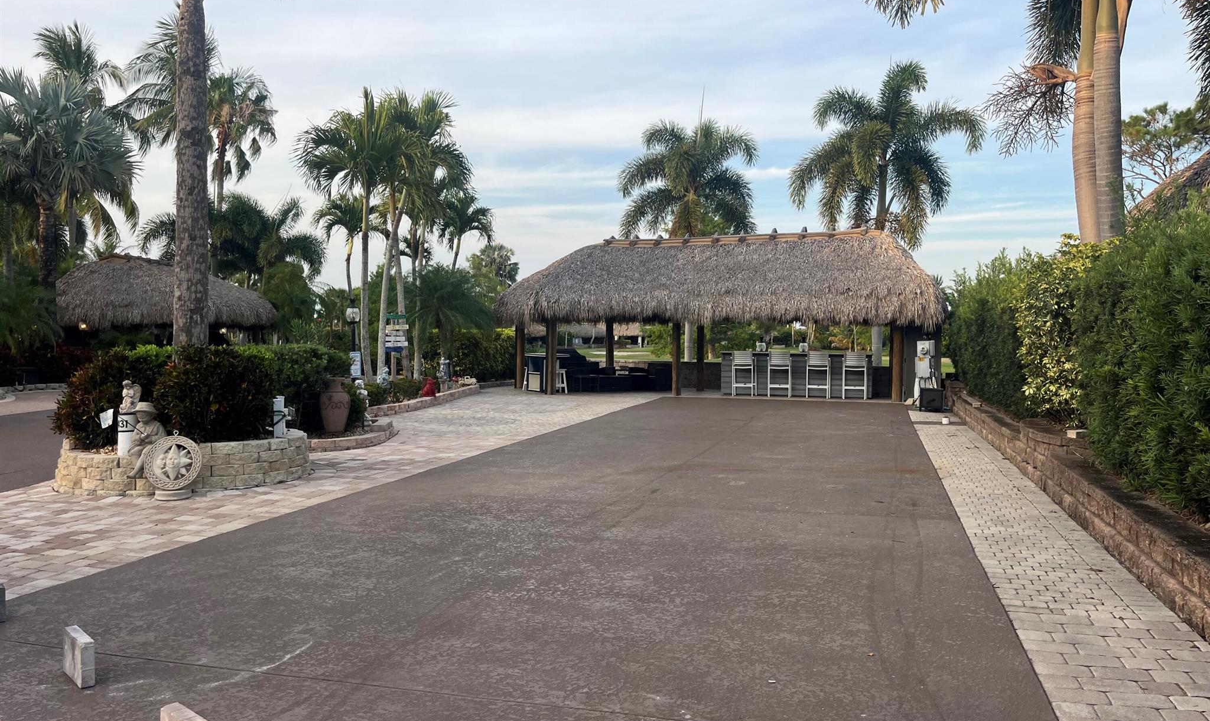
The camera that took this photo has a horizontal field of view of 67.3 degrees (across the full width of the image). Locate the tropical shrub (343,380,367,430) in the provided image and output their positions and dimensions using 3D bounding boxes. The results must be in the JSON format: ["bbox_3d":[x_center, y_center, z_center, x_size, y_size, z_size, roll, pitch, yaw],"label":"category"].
[{"bbox_3d":[-3.604,0.621,13.024,0.500,0.690,0.500,0,2,16],"label":"tropical shrub"}]

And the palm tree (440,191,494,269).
[{"bbox_3d":[-6.220,-3.550,39.912,2.800,7.830,2.800,0,2,16],"label":"palm tree"}]

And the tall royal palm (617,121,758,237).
[{"bbox_3d":[2.730,-3.654,29.905,4.500,8.630,4.500,1,2,19],"label":"tall royal palm"}]

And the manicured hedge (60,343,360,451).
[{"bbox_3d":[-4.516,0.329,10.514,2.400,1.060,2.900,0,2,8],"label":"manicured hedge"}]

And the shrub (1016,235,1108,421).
[{"bbox_3d":[5.644,-0.373,11.194,1.200,2.340,1.300,0,2,16],"label":"shrub"}]

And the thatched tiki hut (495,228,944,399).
[{"bbox_3d":[3.050,-1.224,23.574,10.700,4.150,4.800,1,2,19],"label":"thatched tiki hut"}]

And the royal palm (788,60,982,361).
[{"bbox_3d":[8.019,-3.902,25.896,5.300,9.370,5.300,1,2,19],"label":"royal palm"}]

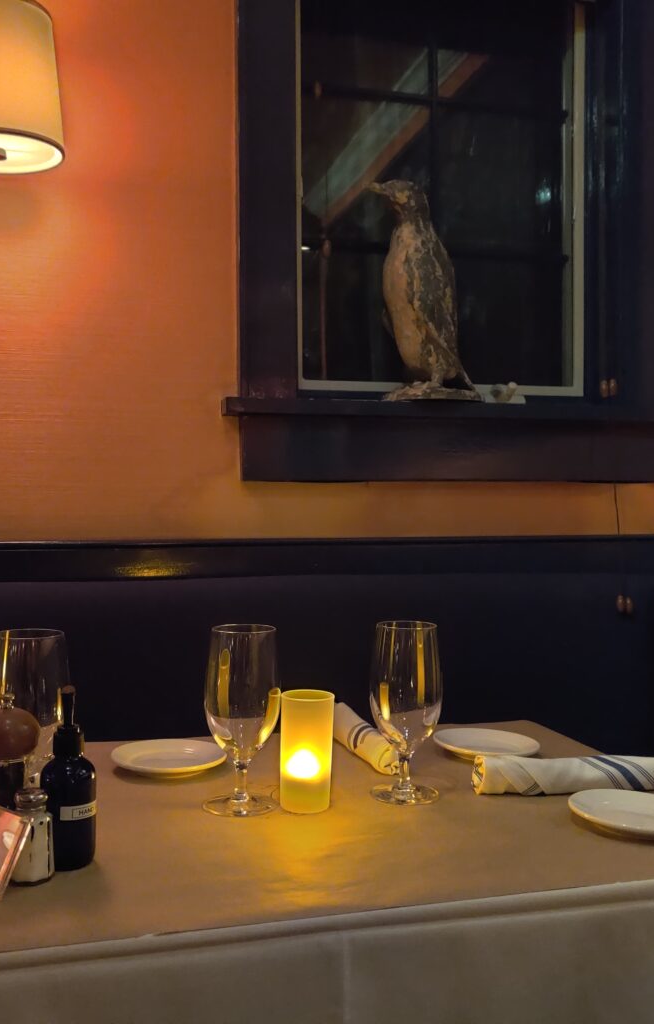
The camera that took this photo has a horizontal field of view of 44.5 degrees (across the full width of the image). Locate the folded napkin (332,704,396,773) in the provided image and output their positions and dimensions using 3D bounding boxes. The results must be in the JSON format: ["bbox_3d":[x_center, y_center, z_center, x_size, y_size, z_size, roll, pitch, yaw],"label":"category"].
[{"bbox_3d":[0.049,0.306,1.105,0.043,0.039,0.230,1,-1,-17],"label":"folded napkin"}]

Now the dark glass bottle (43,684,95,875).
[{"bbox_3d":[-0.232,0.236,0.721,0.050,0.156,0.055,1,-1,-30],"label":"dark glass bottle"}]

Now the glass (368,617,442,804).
[{"bbox_3d":[0.090,0.227,0.912,0.083,0.192,0.083,1,-1,0],"label":"glass"}]

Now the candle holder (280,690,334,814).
[{"bbox_3d":[-0.022,0.260,0.873,0.058,0.120,0.058,1,-1,0],"label":"candle holder"}]

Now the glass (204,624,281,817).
[{"bbox_3d":[-0.092,0.223,0.872,0.083,0.192,0.083,1,-1,0],"label":"glass"}]

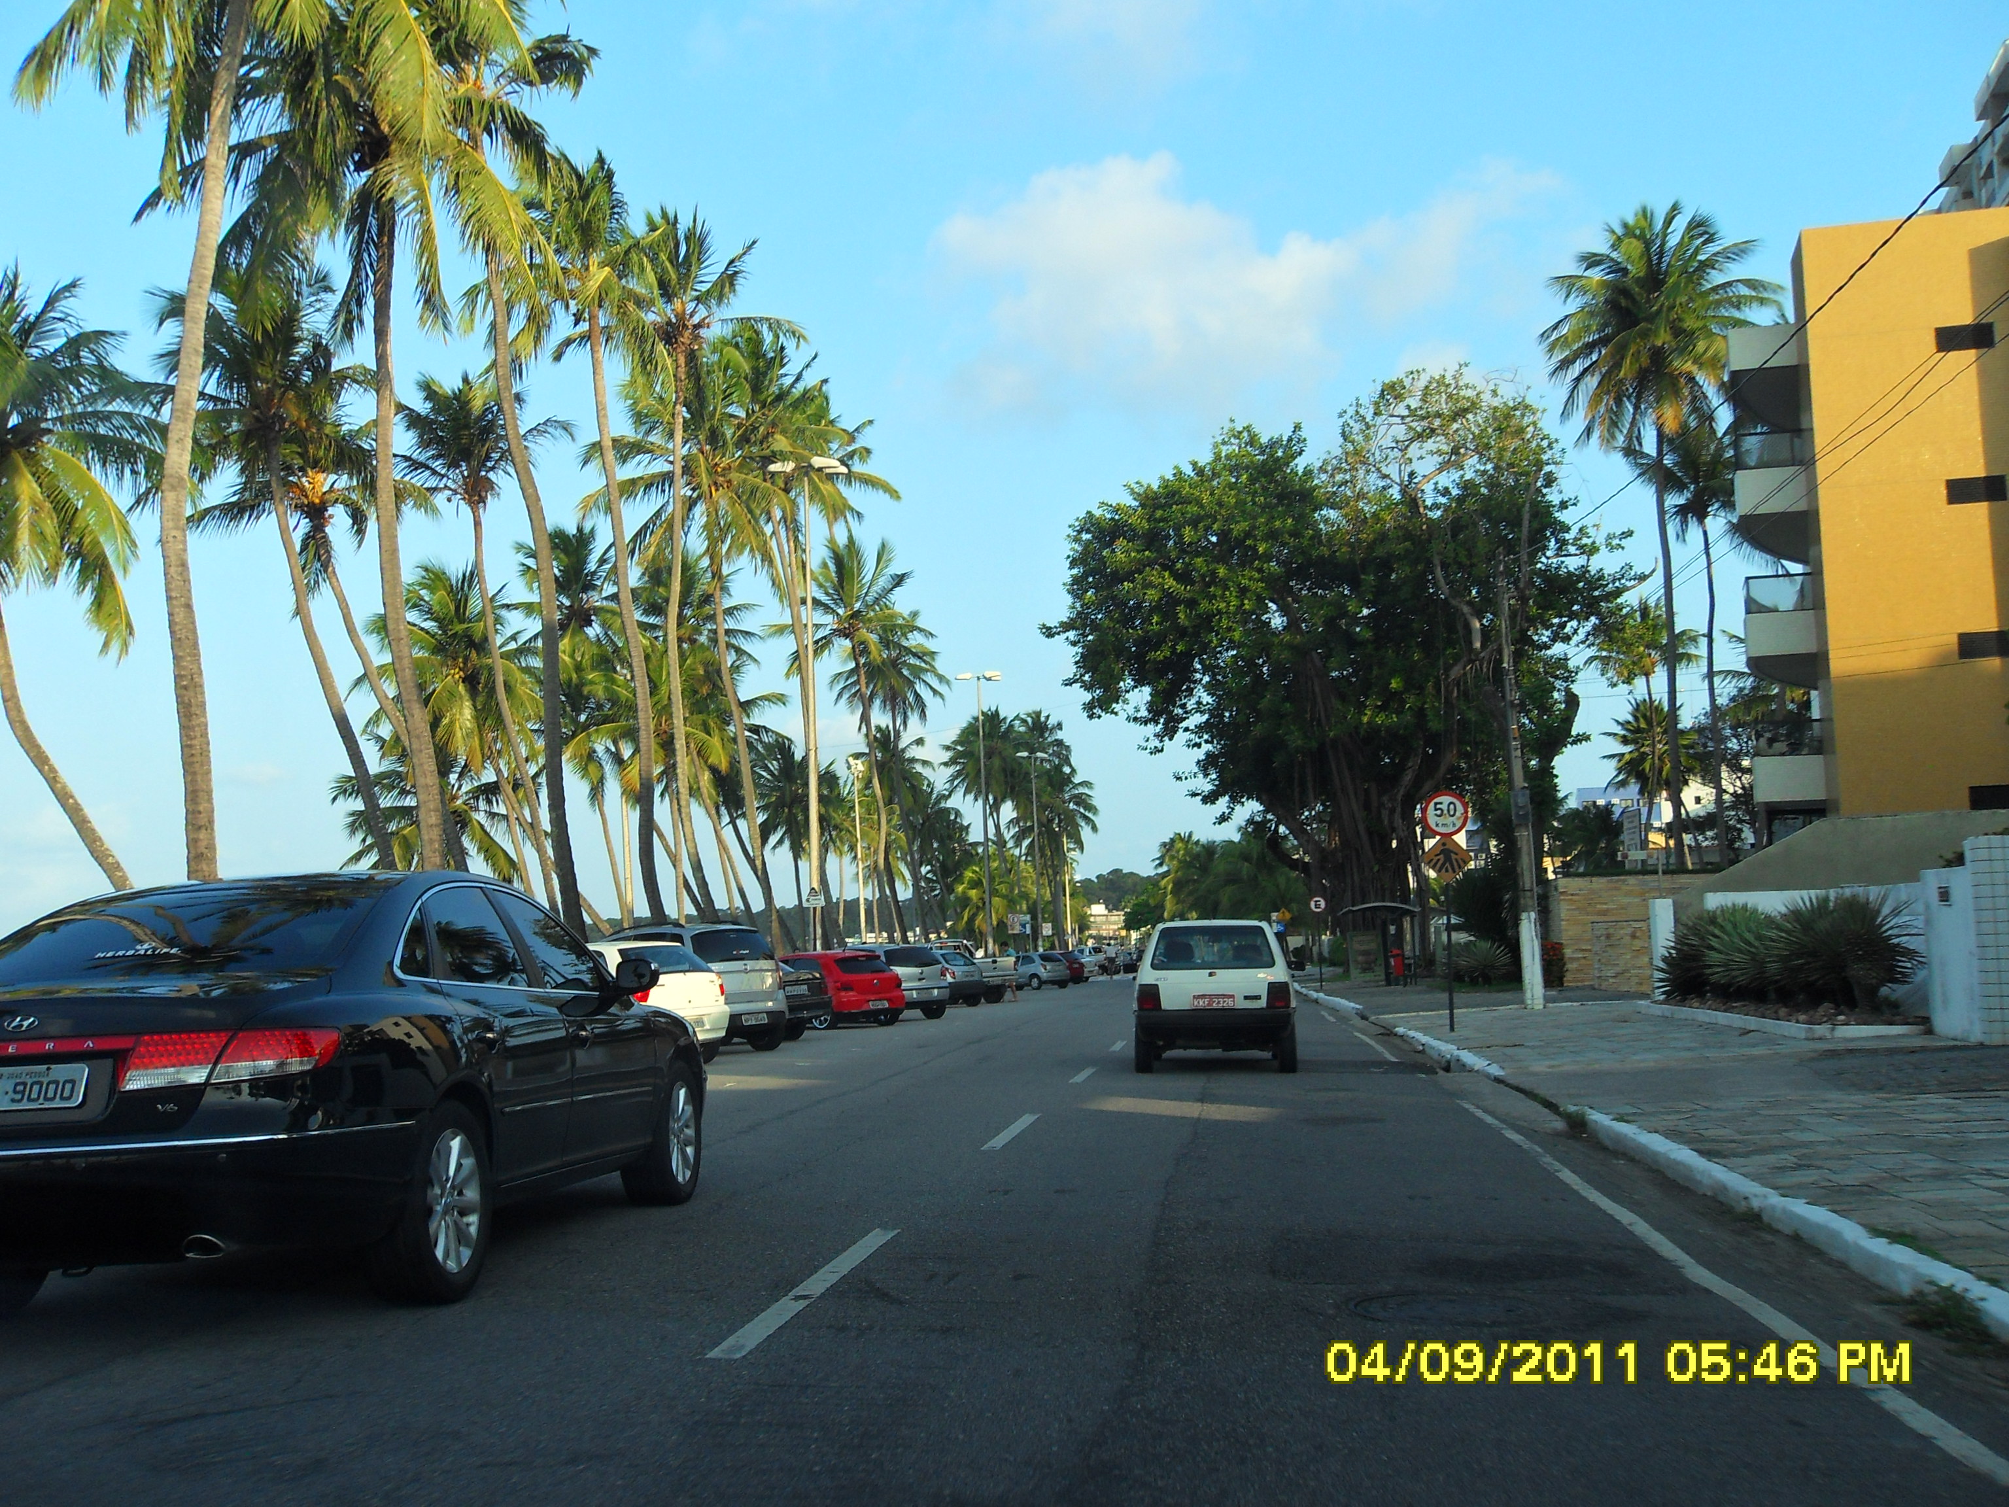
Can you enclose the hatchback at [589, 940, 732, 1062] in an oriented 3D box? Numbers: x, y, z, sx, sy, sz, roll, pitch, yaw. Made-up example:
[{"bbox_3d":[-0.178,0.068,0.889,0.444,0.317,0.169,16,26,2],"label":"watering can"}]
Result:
[{"bbox_3d":[-4.965,3.015,24.237,1.640,1.440,3.830,3,-7,-38],"label":"hatchback"}]

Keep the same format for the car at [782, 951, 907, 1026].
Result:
[{"bbox_3d":[-3.605,4.288,37.192,1.660,1.440,3.900,3,-7,-38],"label":"car"}]

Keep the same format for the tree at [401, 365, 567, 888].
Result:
[{"bbox_3d":[-13.556,-1.699,53.000,4.423,16.853,4.423,-2,-6,0],"label":"tree"}]

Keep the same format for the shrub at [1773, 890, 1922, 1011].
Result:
[{"bbox_3d":[9.419,2.201,22.700,1.666,1.333,1.666,-2,-6,0],"label":"shrub"}]

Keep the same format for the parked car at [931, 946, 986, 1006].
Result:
[{"bbox_3d":[-2.287,5.718,51.705,1.640,1.440,3.850,3,-7,-38],"label":"parked car"}]

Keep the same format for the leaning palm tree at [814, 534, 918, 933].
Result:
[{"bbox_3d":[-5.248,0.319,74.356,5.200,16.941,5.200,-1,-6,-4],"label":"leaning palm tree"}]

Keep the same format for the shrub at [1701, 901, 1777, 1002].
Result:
[{"bbox_3d":[9.831,2.689,27.042,1.250,1.385,1.250,-3,-6,20],"label":"shrub"}]

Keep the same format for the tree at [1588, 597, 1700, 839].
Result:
[{"bbox_3d":[28.151,1.084,88.266,5.200,15.949,5.200,-3,-6,18],"label":"tree"}]

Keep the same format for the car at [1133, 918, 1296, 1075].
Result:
[{"bbox_3d":[2.137,2.460,20.537,1.550,1.450,3.690,-2,-6,6],"label":"car"}]

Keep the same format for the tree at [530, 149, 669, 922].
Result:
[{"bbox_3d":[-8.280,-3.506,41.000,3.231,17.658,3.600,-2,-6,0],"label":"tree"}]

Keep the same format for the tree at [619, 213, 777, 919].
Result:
[{"bbox_3d":[-7.425,-3.621,50.000,3.863,19.625,3.863,-2,-6,0],"label":"tree"}]

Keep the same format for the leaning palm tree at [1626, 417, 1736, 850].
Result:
[{"bbox_3d":[23.459,-2.158,67.498,5.300,18.465,5.300,-3,-6,19],"label":"leaning palm tree"}]

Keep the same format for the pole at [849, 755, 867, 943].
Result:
[{"bbox_3d":[-5.226,4.379,73.569,0.600,8.634,0.500,-2,-6,7],"label":"pole"}]

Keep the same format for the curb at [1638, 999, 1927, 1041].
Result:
[{"bbox_3d":[10.047,3.438,27.112,1.395,0.170,12.643,-2,-6,10],"label":"curb"}]

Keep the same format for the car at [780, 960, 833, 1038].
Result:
[{"bbox_3d":[-4.503,3.695,31.098,1.680,1.430,4.300,3,-7,-40],"label":"car"}]

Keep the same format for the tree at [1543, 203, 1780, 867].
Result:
[{"bbox_3d":[16.767,-4.219,50.000,5.911,18.904,5.911,-2,-6,0],"label":"tree"}]

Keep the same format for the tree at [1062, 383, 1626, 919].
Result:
[{"bbox_3d":[10.444,-2.471,63.039,17.400,19.042,16.500,-2,-6,9],"label":"tree"}]

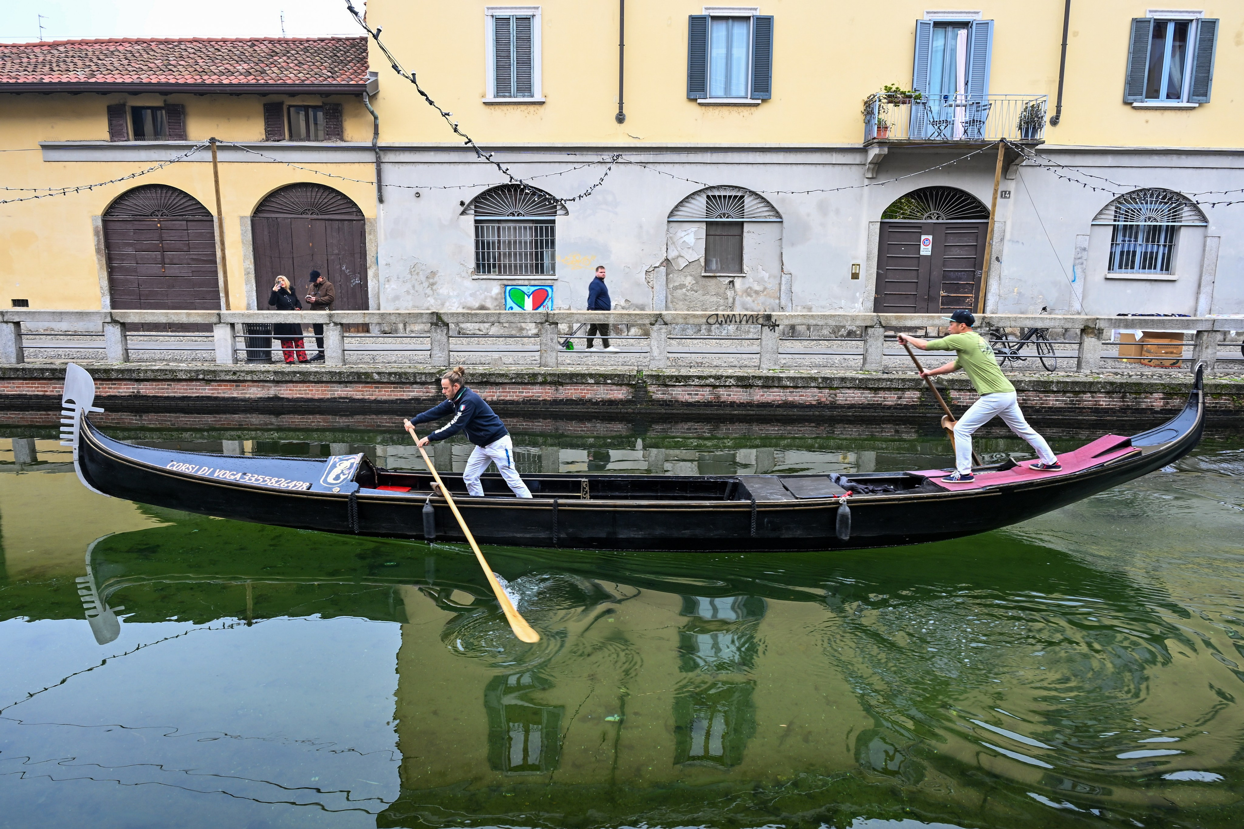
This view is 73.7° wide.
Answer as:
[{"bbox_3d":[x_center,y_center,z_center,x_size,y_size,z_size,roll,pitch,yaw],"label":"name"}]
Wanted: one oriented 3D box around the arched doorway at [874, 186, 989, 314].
[{"bbox_3d":[7.442,-3.672,19.968,2.587,3.500,0.400,0,10,0],"label":"arched doorway"}]

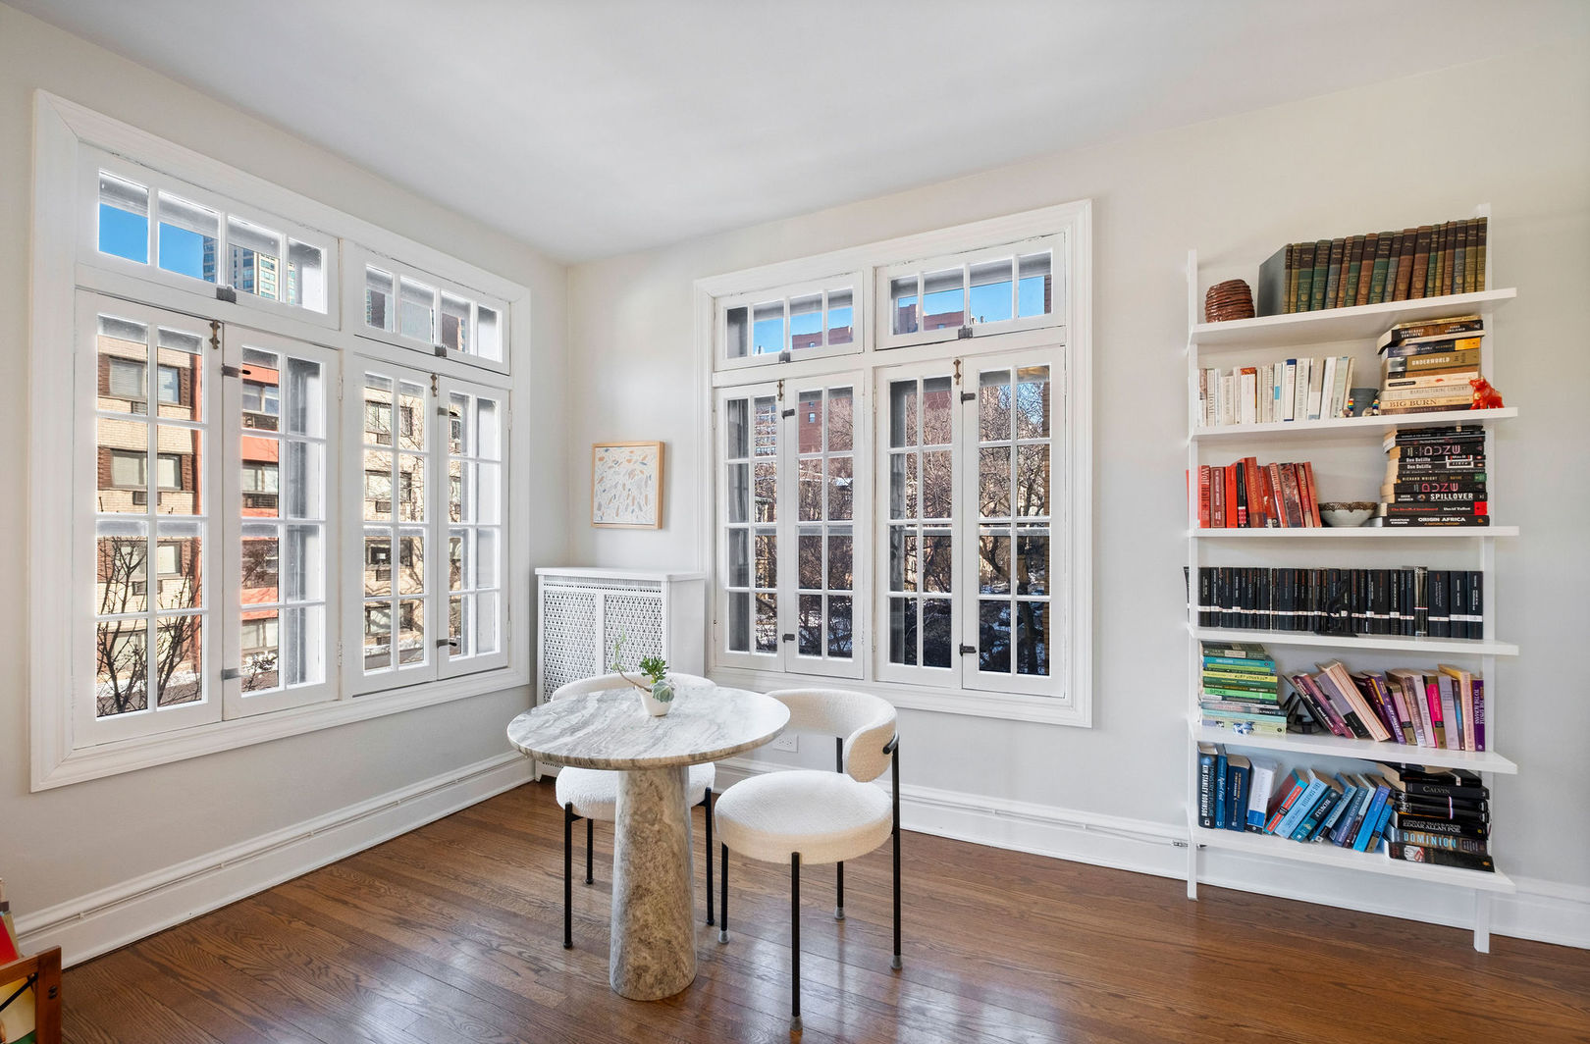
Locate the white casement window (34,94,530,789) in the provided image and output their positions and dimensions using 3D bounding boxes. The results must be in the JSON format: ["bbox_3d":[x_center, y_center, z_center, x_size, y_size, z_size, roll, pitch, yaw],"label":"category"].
[{"bbox_3d":[-1.839,-0.217,2.909,0.100,2.070,1.860,-1,-1,26],"label":"white casement window"}]

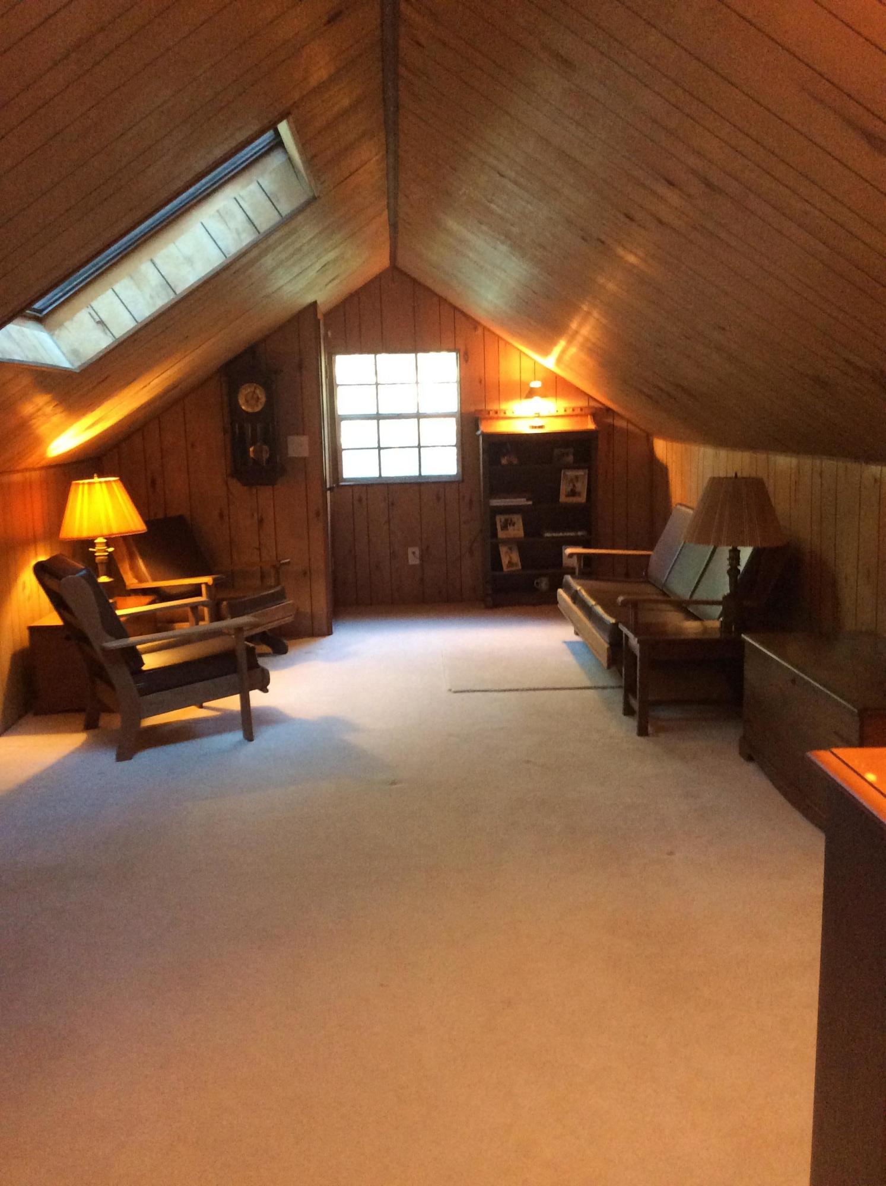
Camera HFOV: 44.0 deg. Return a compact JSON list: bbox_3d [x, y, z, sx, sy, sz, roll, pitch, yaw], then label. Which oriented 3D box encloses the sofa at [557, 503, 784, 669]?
[{"bbox_3d":[1.194,-0.005,6.070,0.901,0.829,1.988,-2,9,-2],"label":"sofa"}]

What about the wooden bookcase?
[{"bbox_3d":[0.697,-0.602,8.039,0.837,1.387,0.257,-2,9,-2],"label":"wooden bookcase"}]

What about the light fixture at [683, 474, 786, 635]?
[{"bbox_3d":[1.268,-0.165,4.771,0.443,0.708,0.443,-2,9,-2],"label":"light fixture"}]

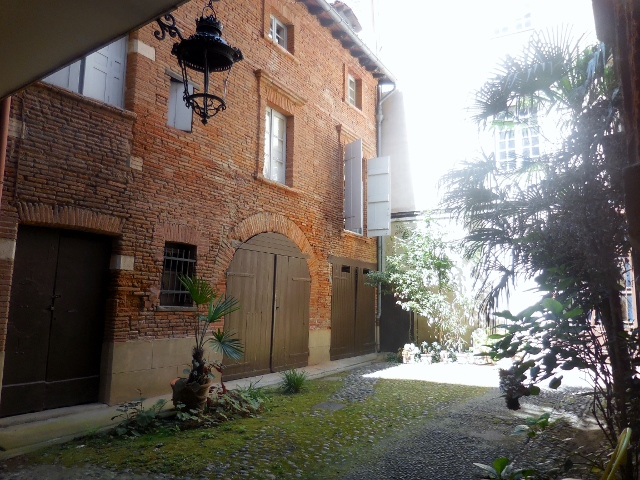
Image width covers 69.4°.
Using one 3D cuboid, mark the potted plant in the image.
[{"bbox_3d":[-1.694,1.545,6.900,0.950,1.900,0.870,2,-7,0],"label":"potted plant"}]

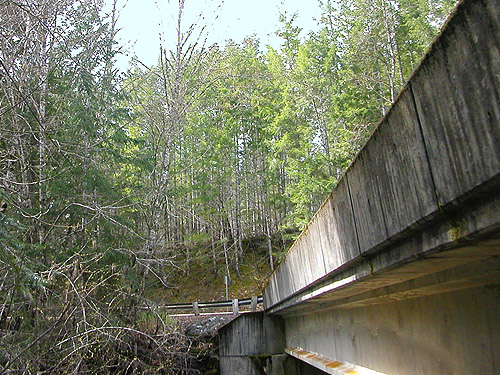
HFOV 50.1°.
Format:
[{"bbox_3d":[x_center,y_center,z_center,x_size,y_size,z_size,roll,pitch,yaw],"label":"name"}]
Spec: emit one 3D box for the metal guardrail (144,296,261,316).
[{"bbox_3d":[-2.181,5.792,25.701,8.100,0.760,0.800,-14,-20,38],"label":"metal guardrail"}]

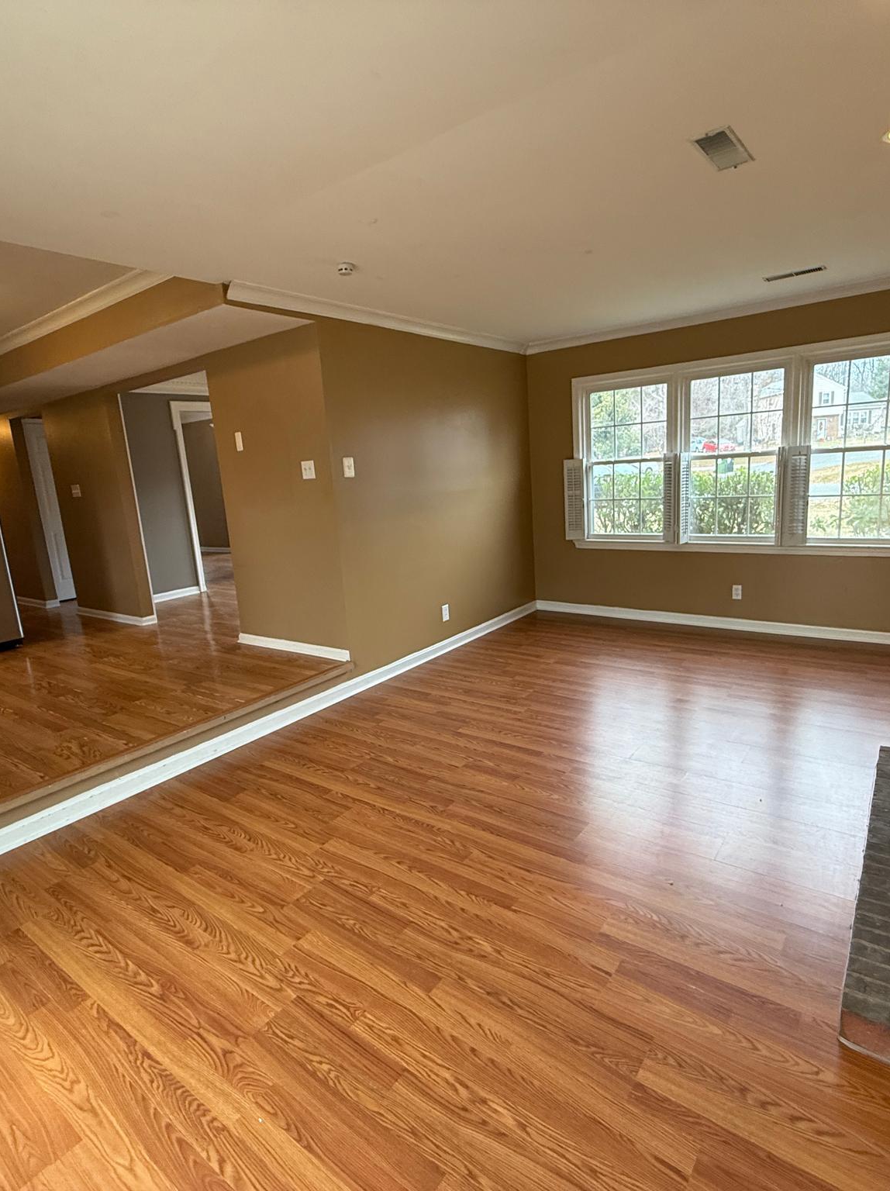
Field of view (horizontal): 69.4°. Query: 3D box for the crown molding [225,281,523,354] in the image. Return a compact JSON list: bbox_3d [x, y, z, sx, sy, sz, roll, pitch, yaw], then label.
[{"bbox_3d":[-0.163,-1.874,4.516,0.075,0.078,3.104,5,14,37],"label":"crown molding"}]

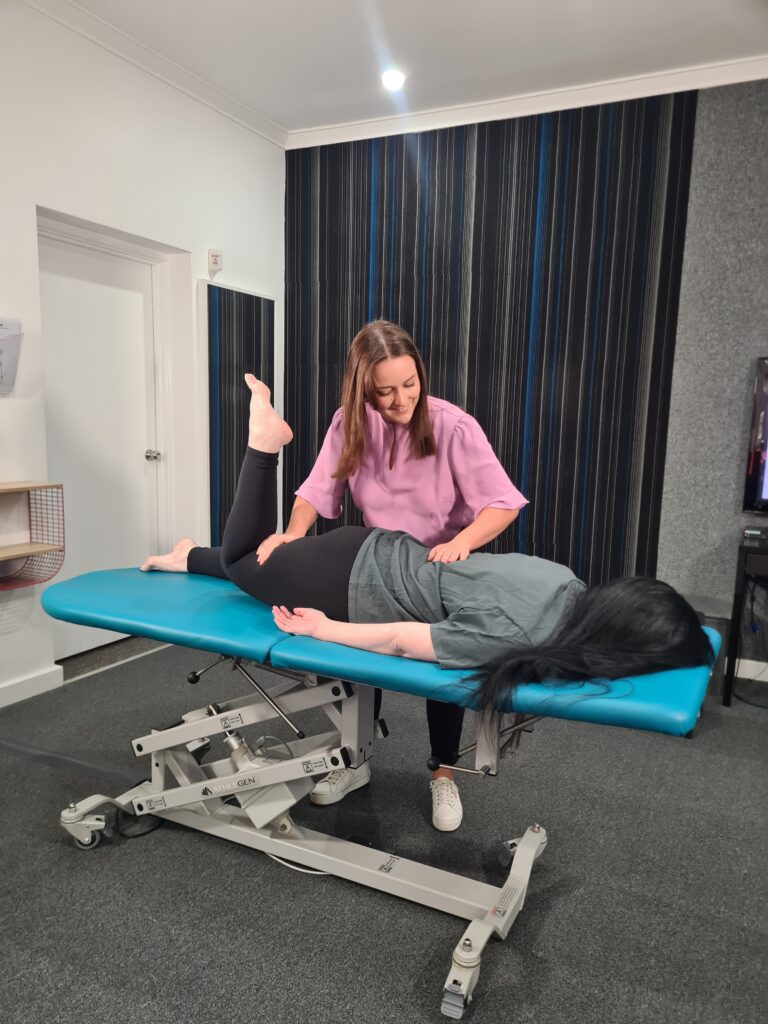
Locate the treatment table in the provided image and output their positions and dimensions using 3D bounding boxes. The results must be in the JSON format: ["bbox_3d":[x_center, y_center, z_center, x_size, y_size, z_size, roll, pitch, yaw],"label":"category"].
[{"bbox_3d":[-0.095,0.639,2.088,1.795,0.790,0.695,5,9,26],"label":"treatment table"}]

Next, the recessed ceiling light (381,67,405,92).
[{"bbox_3d":[0.048,-2.158,3.846,0.100,0.040,0.100,5,9,26],"label":"recessed ceiling light"}]

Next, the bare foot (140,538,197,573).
[{"bbox_3d":[-0.681,0.133,2.428,0.225,0.110,0.090,5,9,26],"label":"bare foot"}]

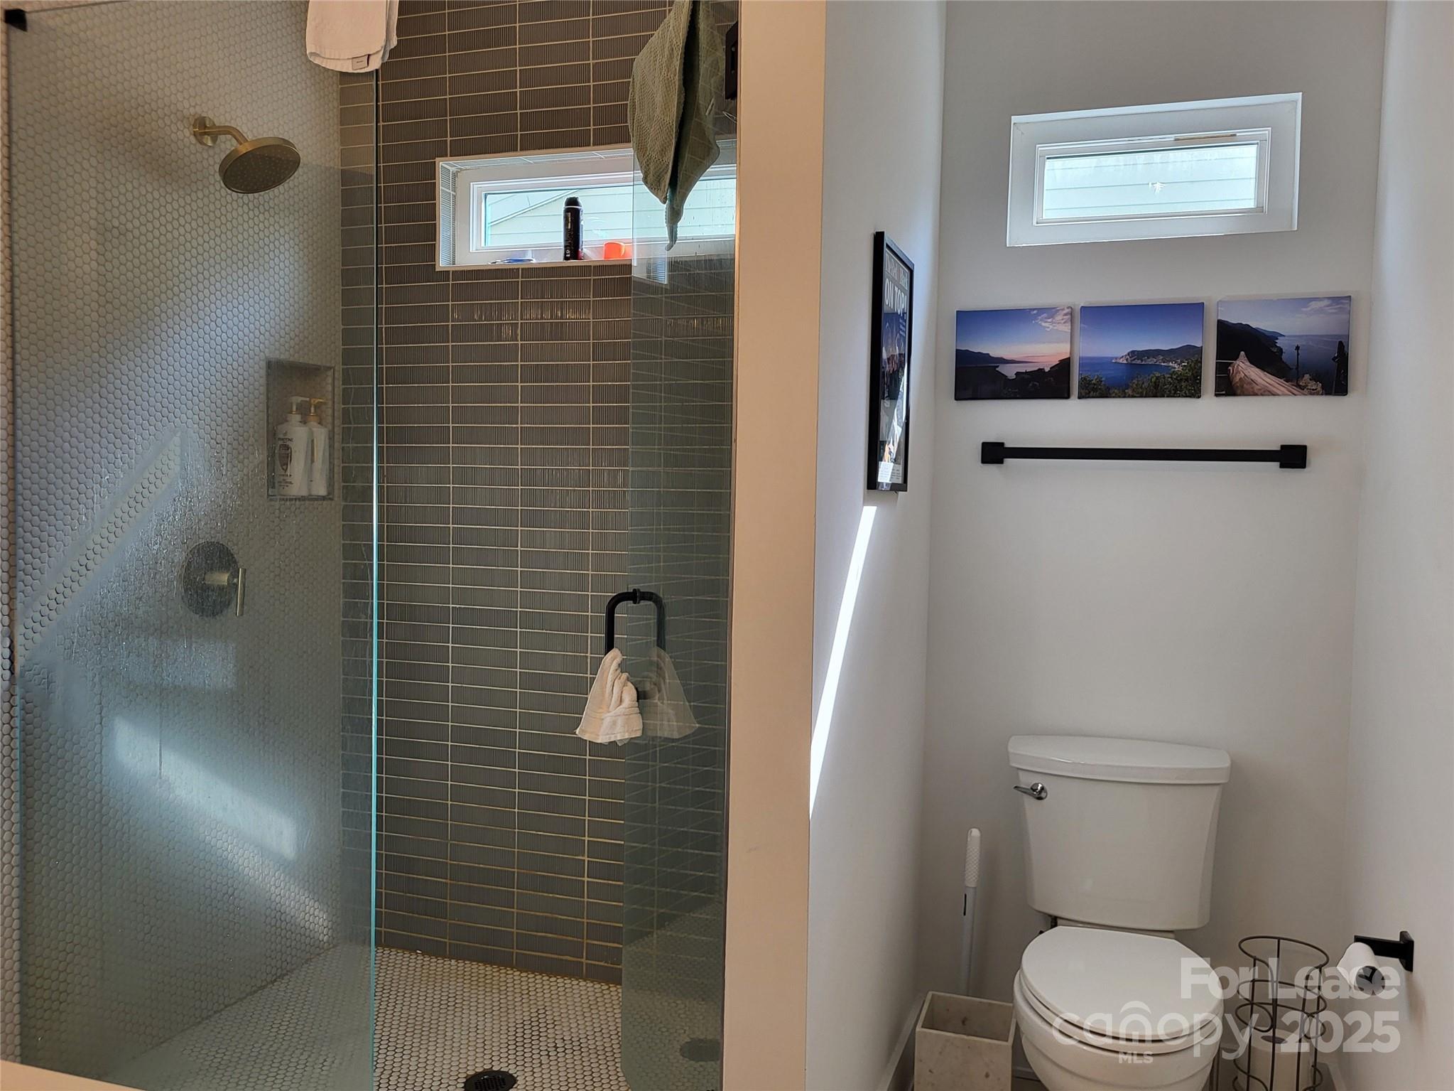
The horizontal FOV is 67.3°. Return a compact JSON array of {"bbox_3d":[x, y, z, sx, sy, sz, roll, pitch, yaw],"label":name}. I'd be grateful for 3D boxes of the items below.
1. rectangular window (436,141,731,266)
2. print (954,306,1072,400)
[{"bbox_3d":[-0.332,-0.859,2.799,0.885,0.290,0.100,2,3,17],"label":"rectangular window"},{"bbox_3d":[0.644,-0.429,2.462,0.254,0.203,0.030,2,3,17],"label":"print"}]

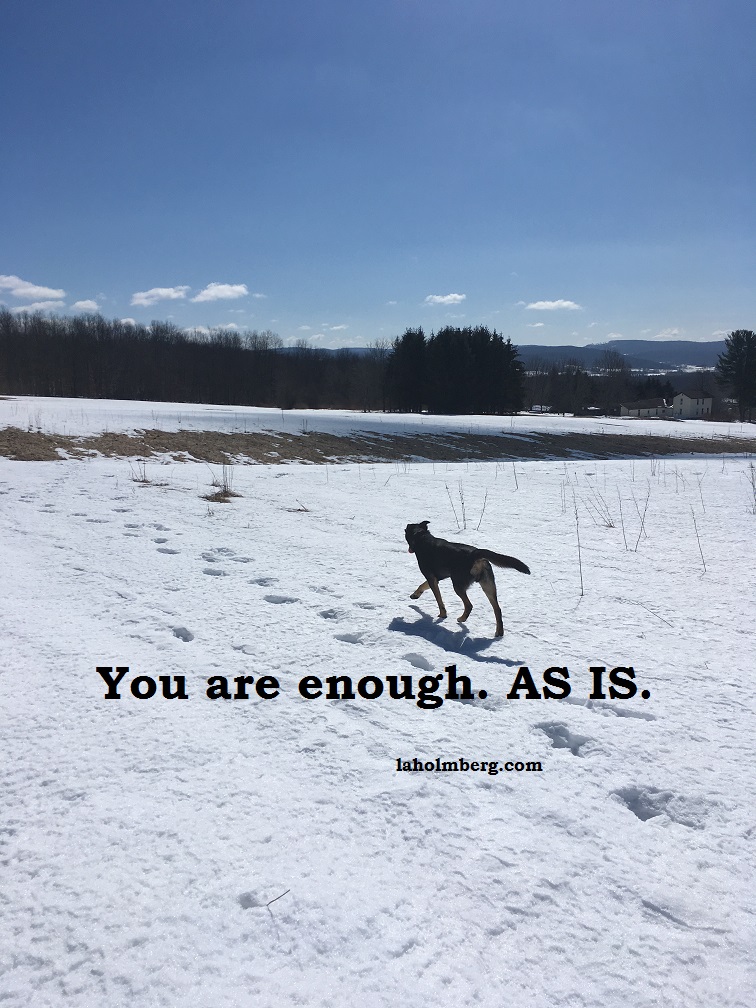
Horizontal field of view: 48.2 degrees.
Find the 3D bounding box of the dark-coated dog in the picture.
[{"bbox_3d":[0.568,0.509,5.550,0.340,0.660,1.050,-5,10,-34],"label":"dark-coated dog"}]

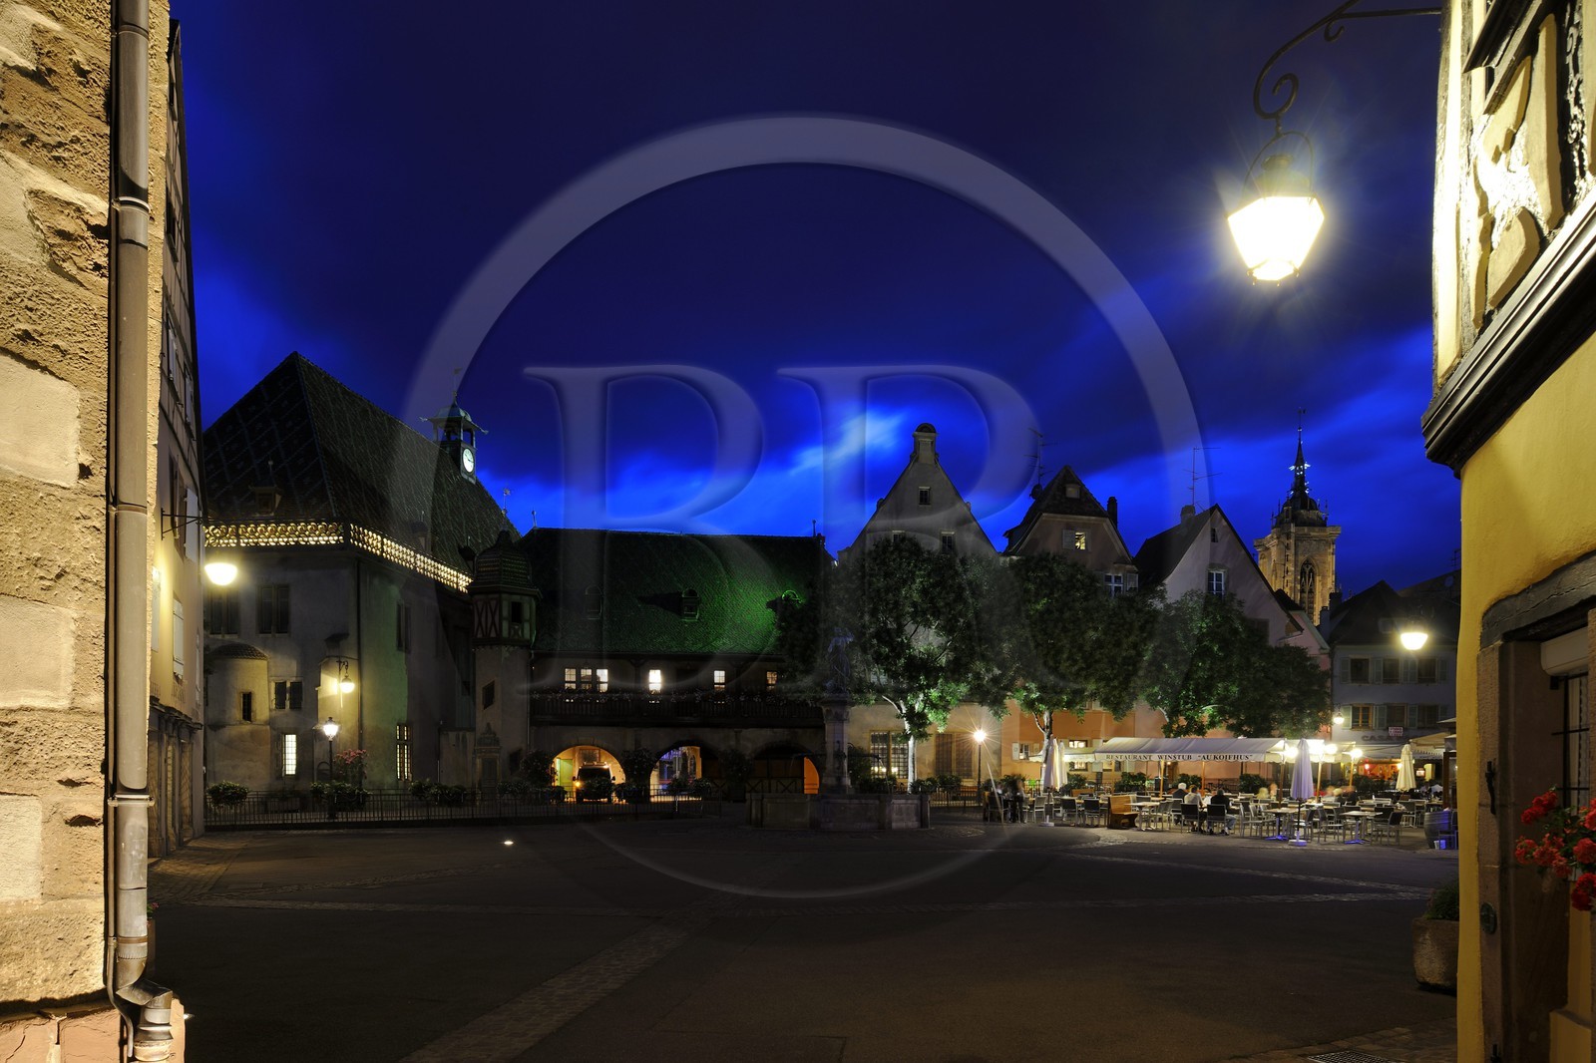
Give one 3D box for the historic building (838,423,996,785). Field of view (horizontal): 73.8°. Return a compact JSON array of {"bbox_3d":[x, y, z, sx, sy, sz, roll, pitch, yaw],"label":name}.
[{"bbox_3d":[6.500,4.800,62.500,8.700,20.000,12.000,0,-7,2],"label":"historic building"}]

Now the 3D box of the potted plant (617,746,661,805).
[{"bbox_3d":[-8.340,12.830,56.000,2.200,2.900,2.100,0,-7,2],"label":"potted plant"}]

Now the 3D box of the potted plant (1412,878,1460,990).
[{"bbox_3d":[5.004,3.023,8.000,0.800,0.870,0.700,0,-6,0],"label":"potted plant"}]

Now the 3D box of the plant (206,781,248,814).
[{"bbox_3d":[-18.397,8.560,34.300,1.350,1.000,0.950,0,-6,0],"label":"plant"}]

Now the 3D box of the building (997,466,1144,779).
[{"bbox_3d":[14.900,5.800,61.500,7.700,17.400,11.500,0,-7,2],"label":"building"}]

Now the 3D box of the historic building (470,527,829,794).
[{"bbox_3d":[-8.400,7.600,62.000,19.000,15.300,11.000,0,-7,4],"label":"historic building"}]

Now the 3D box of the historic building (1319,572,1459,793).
[{"bbox_3d":[33.800,9.800,63.500,7.600,13.300,8.500,0,-6,0],"label":"historic building"}]

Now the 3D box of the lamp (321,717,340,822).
[{"bbox_3d":[-18.025,9.079,41.000,0.600,4.000,0.600,0,-6,0],"label":"lamp"}]

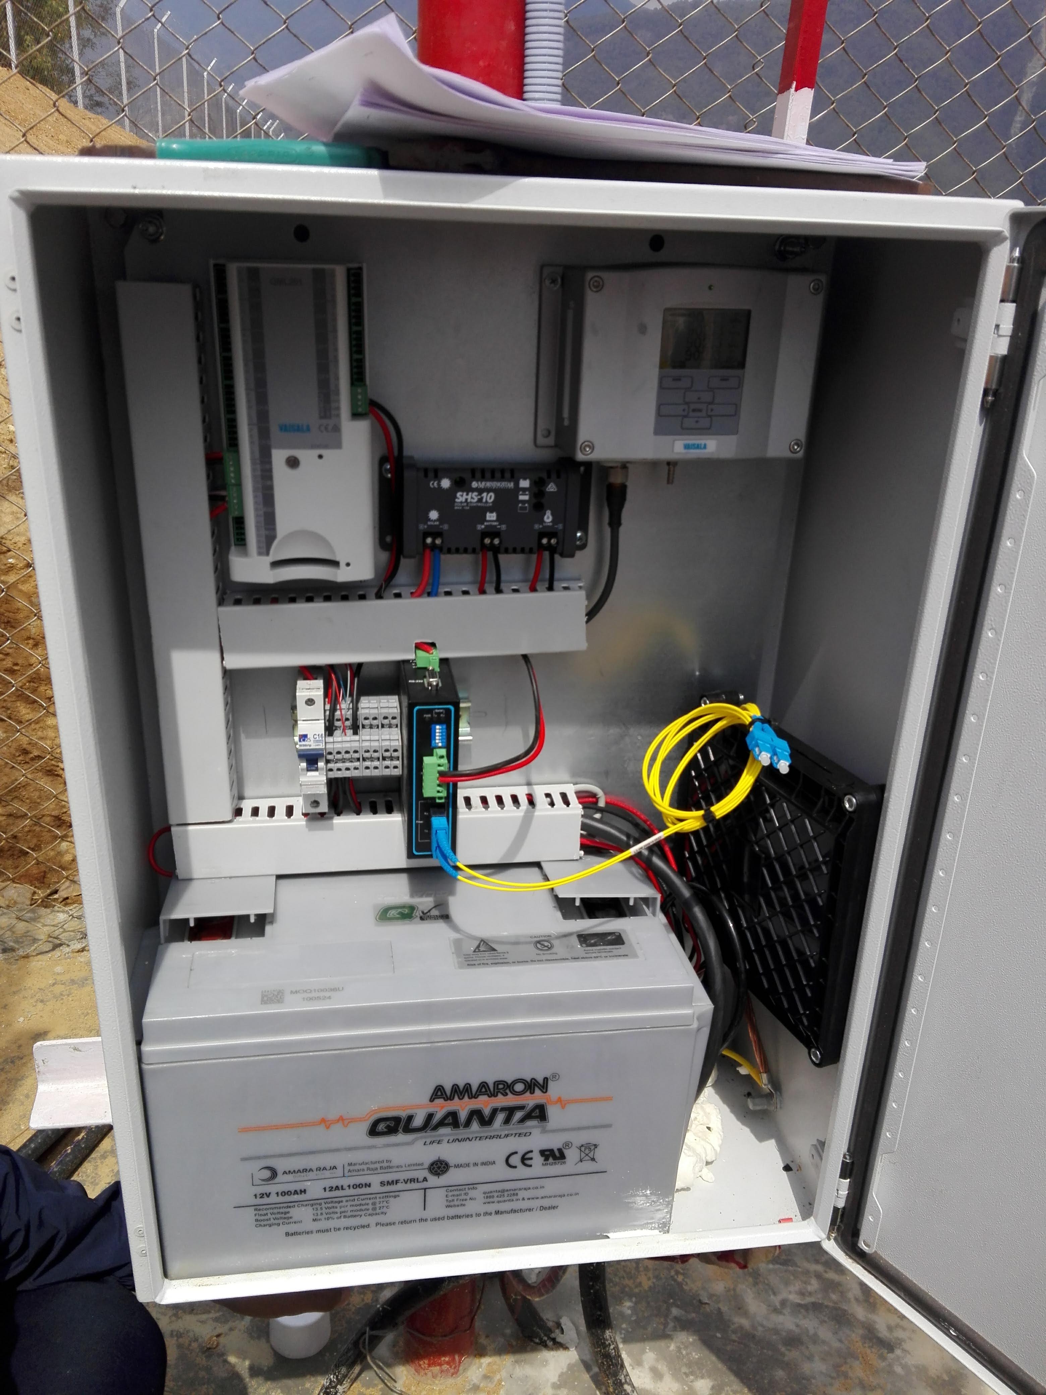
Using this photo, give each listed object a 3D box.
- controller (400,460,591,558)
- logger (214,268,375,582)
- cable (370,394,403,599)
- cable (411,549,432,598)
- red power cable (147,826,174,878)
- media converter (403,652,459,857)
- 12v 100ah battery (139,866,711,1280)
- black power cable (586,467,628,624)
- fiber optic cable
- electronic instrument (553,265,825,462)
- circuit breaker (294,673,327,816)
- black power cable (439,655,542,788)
[{"bbox_3d":[-0.023,-0.132,0.763,0.149,0.068,0.035,-1,22,-8],"label":"controller"},{"bbox_3d":[-0.146,-0.177,0.710,0.094,0.199,0.050,-1,23,-8],"label":"logger"},{"bbox_3d":[-0.091,-0.131,0.734,0.020,0.136,0.032,-1,23,-8],"label":"cable"},{"bbox_3d":[-0.071,-0.087,0.759,0.014,0.039,0.010,-1,22,-8],"label":"cable"},{"bbox_3d":[-0.272,0.118,0.820,0.020,0.046,0.009,-1,22,-8],"label":"red power cable"},{"bbox_3d":[-0.068,0.044,0.791,0.035,0.120,0.082,-1,23,-8],"label":"media converter"},{"bbox_3d":[-0.078,0.272,0.847,0.399,0.240,0.174,-1,22,-8],"label":"12v 100ah battery"},{"bbox_3d":[0.059,-0.105,0.761,0.020,0.117,0.036,-1,23,-8],"label":"black power cable"},{"bbox_3d":[0.056,0.061,0.738,0.219,0.121,0.077,-1,23,-8],"label":"fiber optic cable"},{"bbox_3d":[0.104,-0.222,0.722,0.158,0.118,0.071,-1,22,-8],"label":"electronic instrument"},{"bbox_3d":[-0.151,0.036,0.784,0.018,0.091,0.073,-1,23,-8],"label":"circuit breaker"},{"bbox_3d":[-0.023,0.013,0.770,0.081,0.067,0.074,-1,22,-8],"label":"black power cable"}]

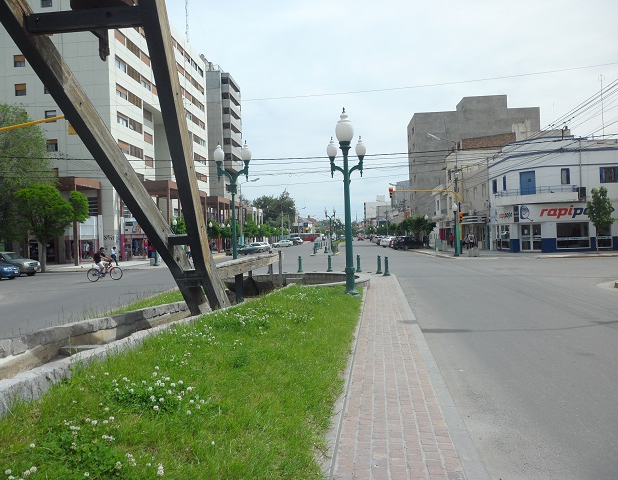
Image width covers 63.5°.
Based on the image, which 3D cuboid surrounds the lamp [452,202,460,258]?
[{"bbox_3d":[11.324,-0.814,38.528,0.420,4.120,0.420,-2,0,5],"label":"lamp"}]

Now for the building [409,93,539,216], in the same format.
[{"bbox_3d":[32.676,-13.480,100.882,23.150,27.840,11.950,-2,0,5],"label":"building"}]

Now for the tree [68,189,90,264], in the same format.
[{"bbox_3d":[-19.221,-0.964,41.150,2.140,6.230,2.140,-2,0,5],"label":"tree"}]

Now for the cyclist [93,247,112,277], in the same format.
[{"bbox_3d":[-9.775,1.122,23.796,1.020,1.560,0.520,-2,0,-37],"label":"cyclist"}]

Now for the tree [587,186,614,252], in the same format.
[{"bbox_3d":[21.116,-1.470,36.269,1.890,4.850,1.890,-2,0,5],"label":"tree"}]

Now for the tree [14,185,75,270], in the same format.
[{"bbox_3d":[-17.819,-0.799,33.520,3.900,5.860,3.900,-2,0,5],"label":"tree"}]

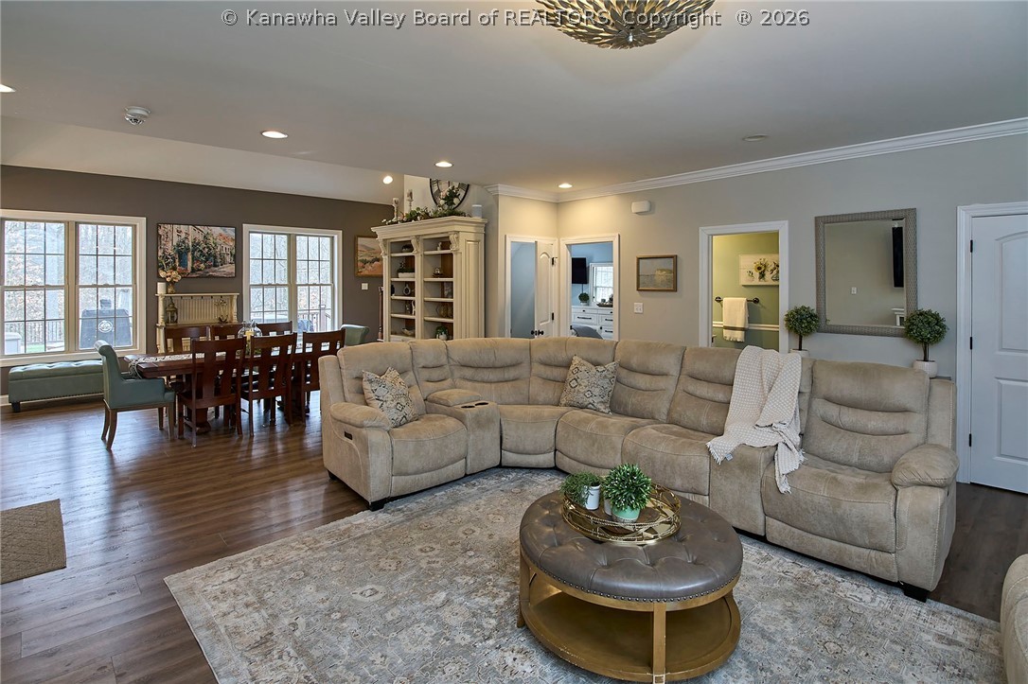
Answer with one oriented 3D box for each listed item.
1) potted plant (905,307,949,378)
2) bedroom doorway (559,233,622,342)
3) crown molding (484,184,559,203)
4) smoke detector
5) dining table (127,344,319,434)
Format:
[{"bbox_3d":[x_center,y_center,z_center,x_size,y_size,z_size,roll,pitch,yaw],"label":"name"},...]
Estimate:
[{"bbox_3d":[3.230,0.005,3.820,0.270,0.540,0.270,5,7,44],"label":"potted plant"},{"bbox_3d":[1.000,-0.277,6.270,0.930,2.120,0.150,5,7,44],"label":"bedroom doorway"},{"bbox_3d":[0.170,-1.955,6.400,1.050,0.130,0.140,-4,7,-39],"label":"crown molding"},{"bbox_3d":[-2.590,-1.555,3.330,0.145,0.075,0.145,-5,7,-44],"label":"smoke detector"},{"bbox_3d":[-3.198,0.498,5.832,2.204,0.789,0.974,-4,6,-41],"label":"dining table"}]

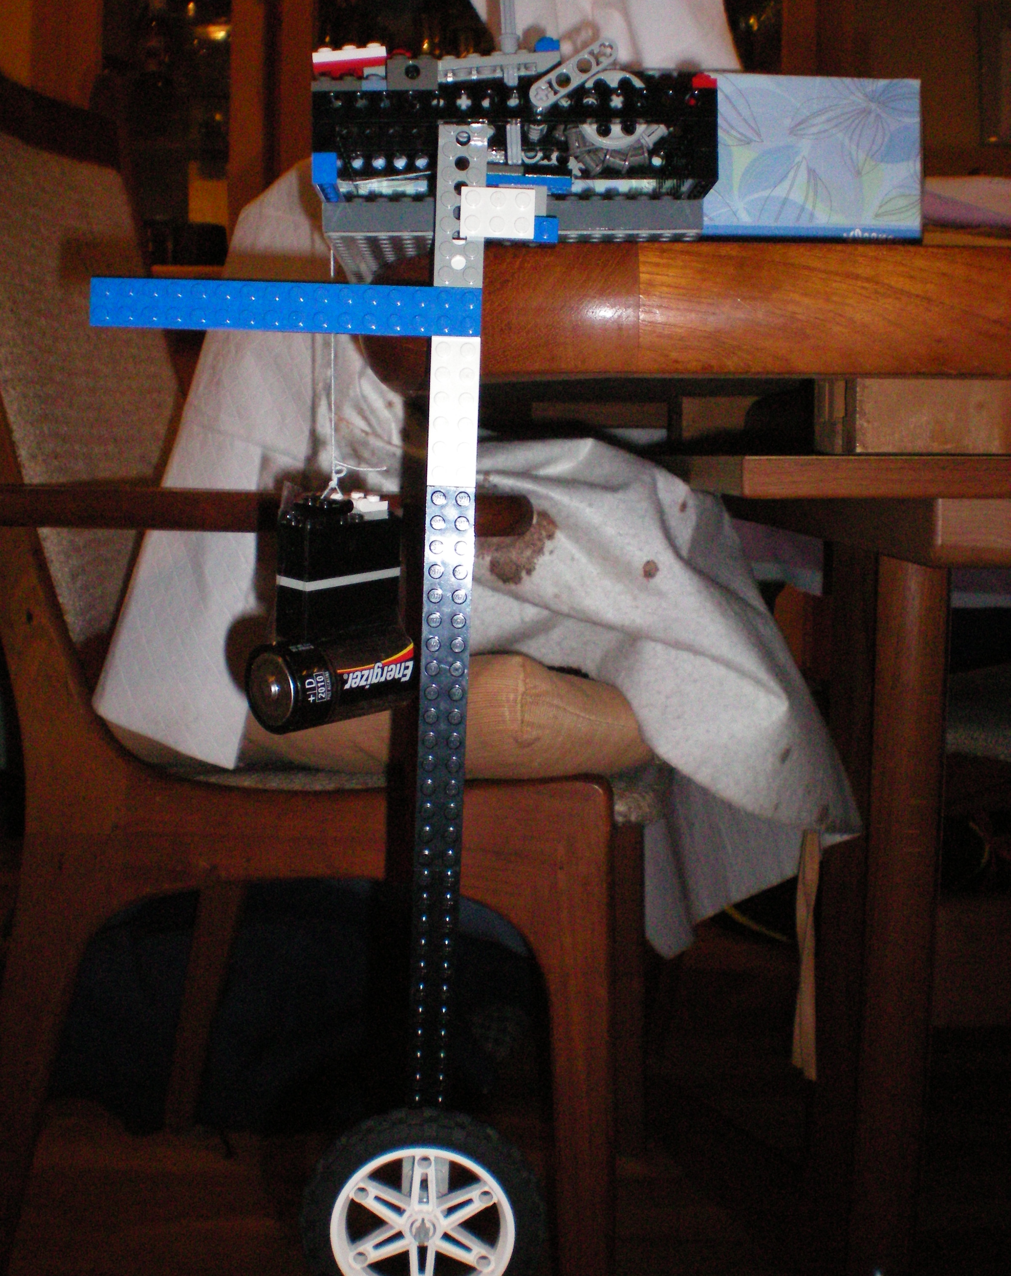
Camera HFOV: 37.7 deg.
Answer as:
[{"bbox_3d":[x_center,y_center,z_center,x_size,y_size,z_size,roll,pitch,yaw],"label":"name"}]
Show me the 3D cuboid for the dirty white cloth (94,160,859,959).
[{"bbox_3d":[-0.020,-0.059,1.160,0.560,0.570,0.360,0,6,0],"label":"dirty white cloth"}]

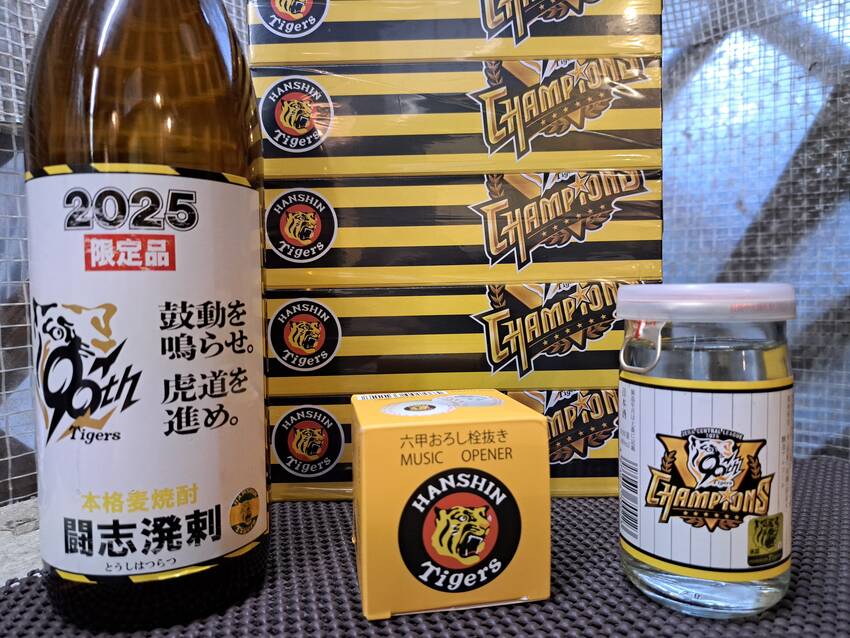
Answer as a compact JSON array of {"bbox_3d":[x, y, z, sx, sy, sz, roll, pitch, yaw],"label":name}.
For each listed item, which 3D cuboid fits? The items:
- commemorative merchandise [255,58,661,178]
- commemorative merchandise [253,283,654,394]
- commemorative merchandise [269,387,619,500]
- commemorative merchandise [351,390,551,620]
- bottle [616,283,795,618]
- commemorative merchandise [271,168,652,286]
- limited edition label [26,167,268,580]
[{"bbox_3d":[0.019,-0.105,0.373,0.203,0.055,0.150,-1,2,1],"label":"commemorative merchandise"},{"bbox_3d":[0.021,0.007,0.378,0.203,0.055,0.150,-1,2,1],"label":"commemorative merchandise"},{"bbox_3d":[0.022,0.062,0.380,0.203,0.055,0.150,-1,2,1],"label":"commemorative merchandise"},{"bbox_3d":[0.006,0.065,0.229,0.064,0.064,0.063,-1,2,-10],"label":"commemorative merchandise"},{"bbox_3d":[0.099,0.042,0.212,0.057,0.109,0.057,0,3,23],"label":"bottle"},{"bbox_3d":[0.020,-0.049,0.375,0.203,0.055,0.150,-1,2,1],"label":"commemorative merchandise"},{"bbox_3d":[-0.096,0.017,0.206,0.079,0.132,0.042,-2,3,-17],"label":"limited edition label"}]

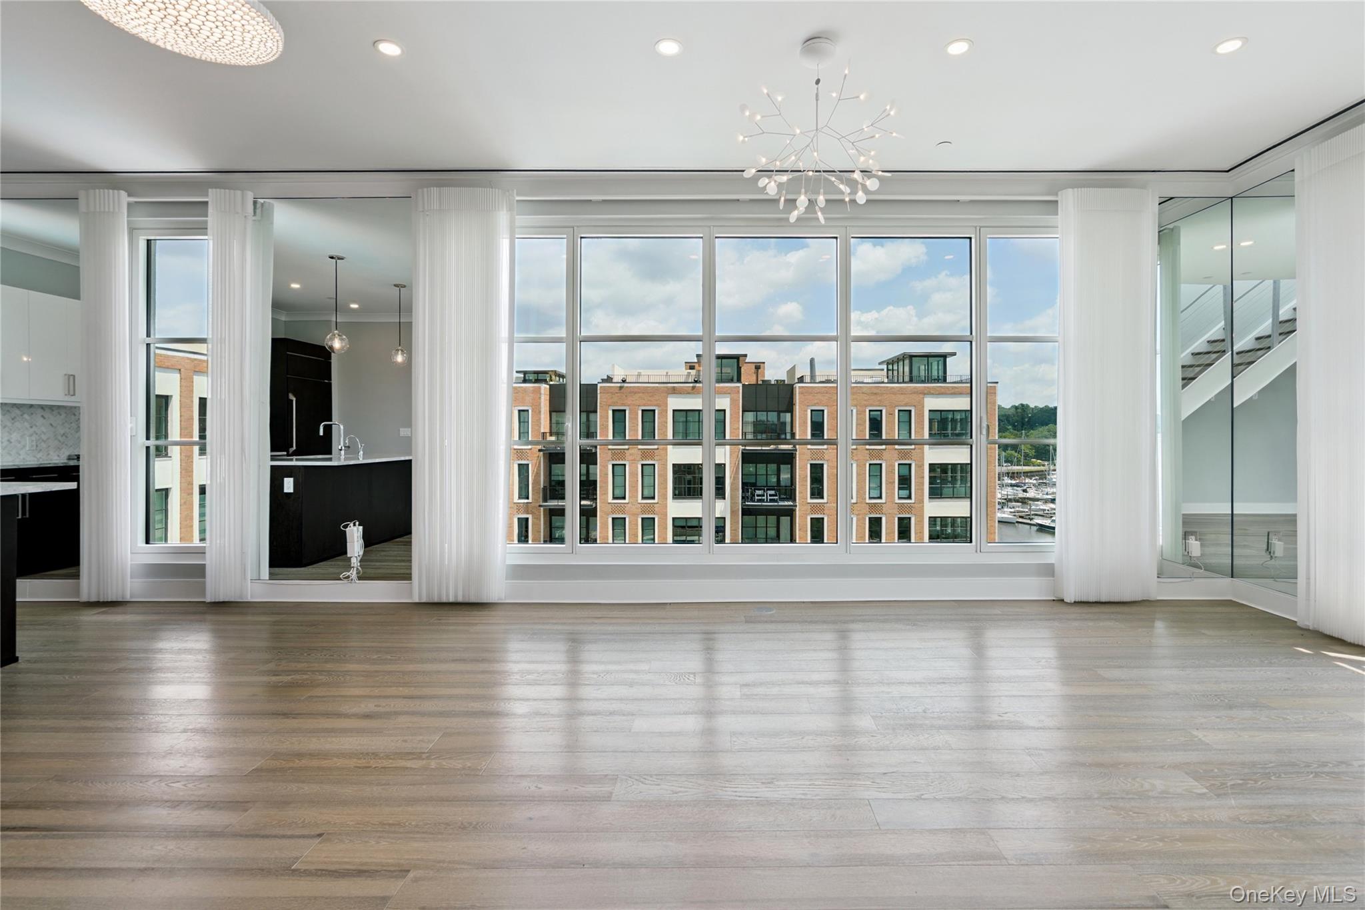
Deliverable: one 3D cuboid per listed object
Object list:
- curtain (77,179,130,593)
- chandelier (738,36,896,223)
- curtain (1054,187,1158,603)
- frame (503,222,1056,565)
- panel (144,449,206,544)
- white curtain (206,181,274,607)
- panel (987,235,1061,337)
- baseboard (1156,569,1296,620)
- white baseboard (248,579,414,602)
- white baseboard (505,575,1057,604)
[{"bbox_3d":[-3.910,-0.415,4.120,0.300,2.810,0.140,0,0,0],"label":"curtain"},{"bbox_3d":[0.639,-1.485,2.830,0.750,0.810,0.750,0,0,0],"label":"chandelier"},{"bbox_3d":[2.855,-0.415,4.120,0.650,2.810,0.150,0,0,0],"label":"curtain"},{"bbox_3d":[0.695,-0.434,4.250,4.147,2.407,0.120,0,0,0],"label":"frame"},{"bbox_3d":[-3.548,0.286,4.280,0.512,0.693,0.030,0,0,0],"label":"panel"},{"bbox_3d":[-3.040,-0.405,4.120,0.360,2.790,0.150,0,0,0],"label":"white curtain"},{"bbox_3d":[2.449,-1.189,4.280,0.617,0.708,0.030,0,0,0],"label":"panel"},{"bbox_3d":[3.547,0.905,3.970,0.545,0.170,0.480,0,0,0],"label":"baseboard"},{"bbox_3d":[-2.439,0.940,4.210,1.169,0.163,0.030,0,0,0],"label":"white baseboard"},{"bbox_3d":[0.685,0.942,4.210,3.849,0.174,0.030,0,0,0],"label":"white baseboard"}]

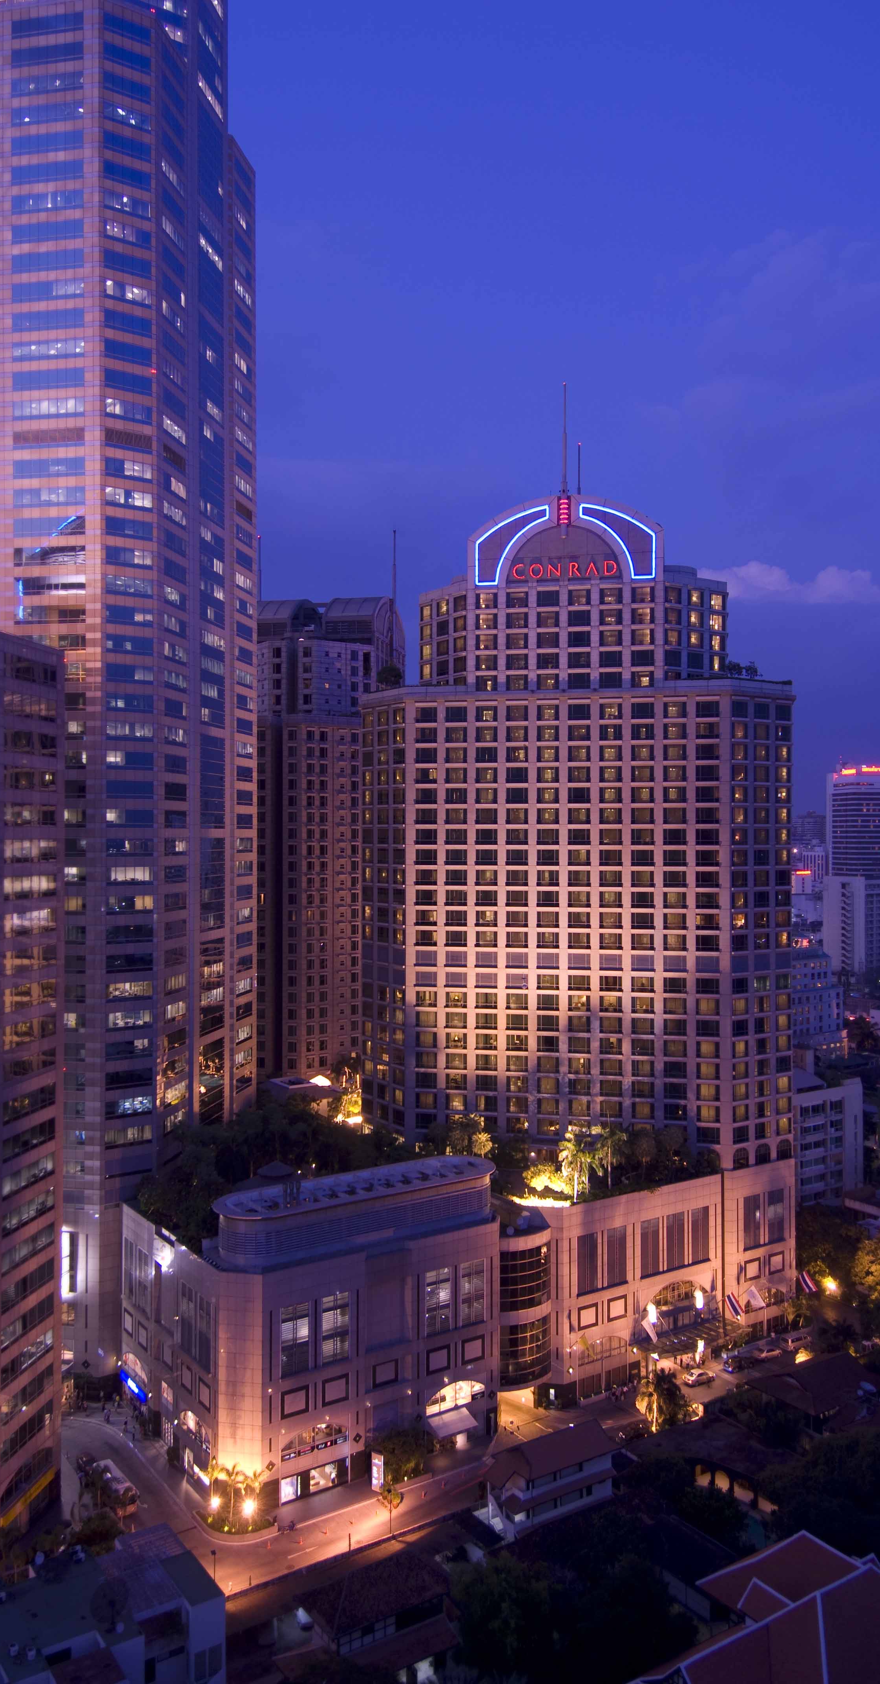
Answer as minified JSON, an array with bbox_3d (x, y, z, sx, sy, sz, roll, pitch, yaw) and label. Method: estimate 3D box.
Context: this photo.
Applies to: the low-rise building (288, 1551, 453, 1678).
[{"bbox_3d":[-5.570,72.070,108.560,12.700,9.000,10.600,0,0,-32],"label":"low-rise building"}]

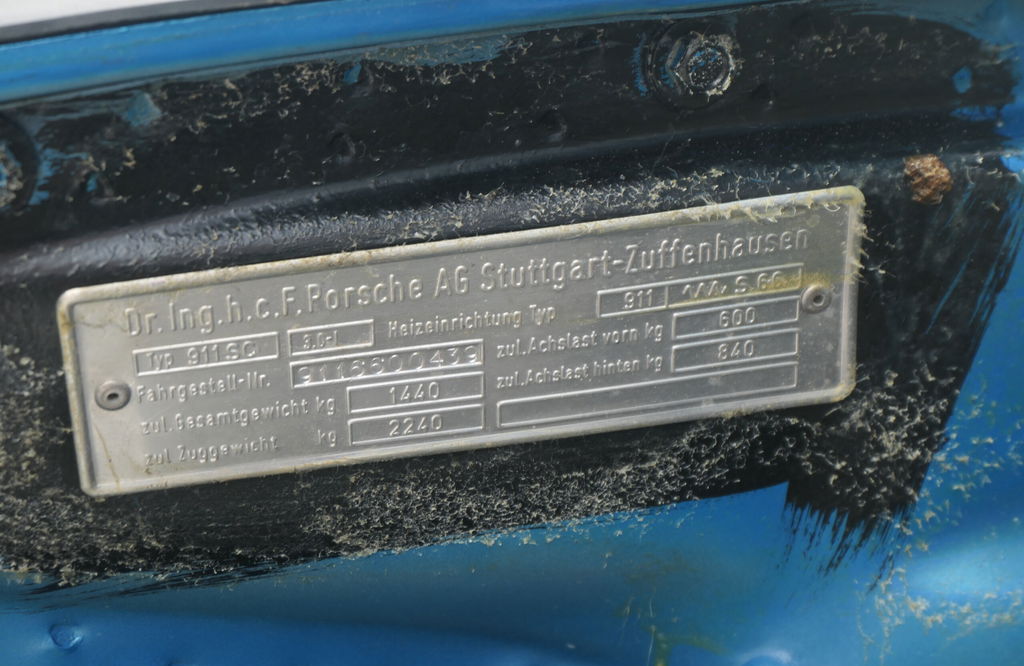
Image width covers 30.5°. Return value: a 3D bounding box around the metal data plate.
[{"bbox_3d":[-0.005,0.002,0.303,0.130,0.038,0.003,-7,27,-9],"label":"metal data plate"}]

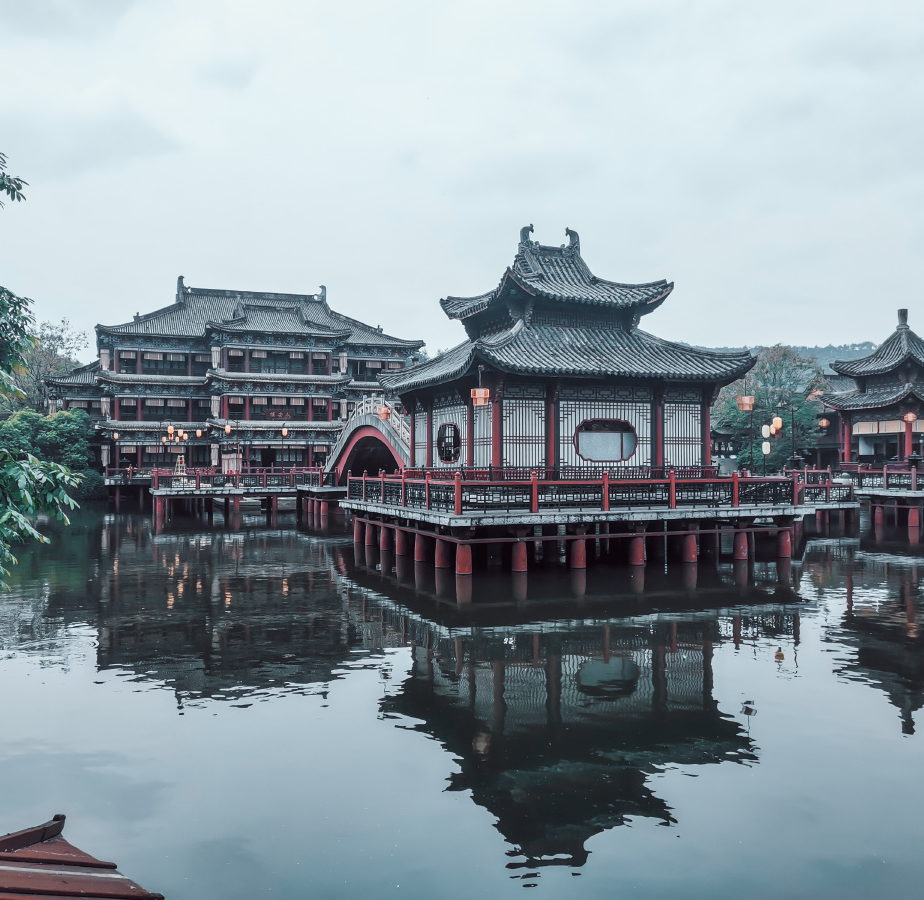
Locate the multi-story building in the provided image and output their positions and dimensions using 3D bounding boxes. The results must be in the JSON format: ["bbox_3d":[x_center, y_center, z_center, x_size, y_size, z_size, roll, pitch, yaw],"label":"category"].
[{"bbox_3d":[-22.739,-7.175,90.953,34.310,20.280,22.570,0,-1,-22],"label":"multi-story building"}]

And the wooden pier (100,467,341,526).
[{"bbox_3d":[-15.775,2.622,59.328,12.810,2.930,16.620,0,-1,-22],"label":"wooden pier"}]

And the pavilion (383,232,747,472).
[{"bbox_3d":[3.159,-2.992,32.318,9.940,9.970,9.940,0,-1,-22],"label":"pavilion"}]

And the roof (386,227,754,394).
[{"bbox_3d":[3.151,-5.066,32.349,9.940,5.830,9.940,0,-1,-22],"label":"roof"}]

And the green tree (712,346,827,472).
[{"bbox_3d":[21.240,-2.432,61.928,8.200,9.650,7.800,0,-1,0],"label":"green tree"}]

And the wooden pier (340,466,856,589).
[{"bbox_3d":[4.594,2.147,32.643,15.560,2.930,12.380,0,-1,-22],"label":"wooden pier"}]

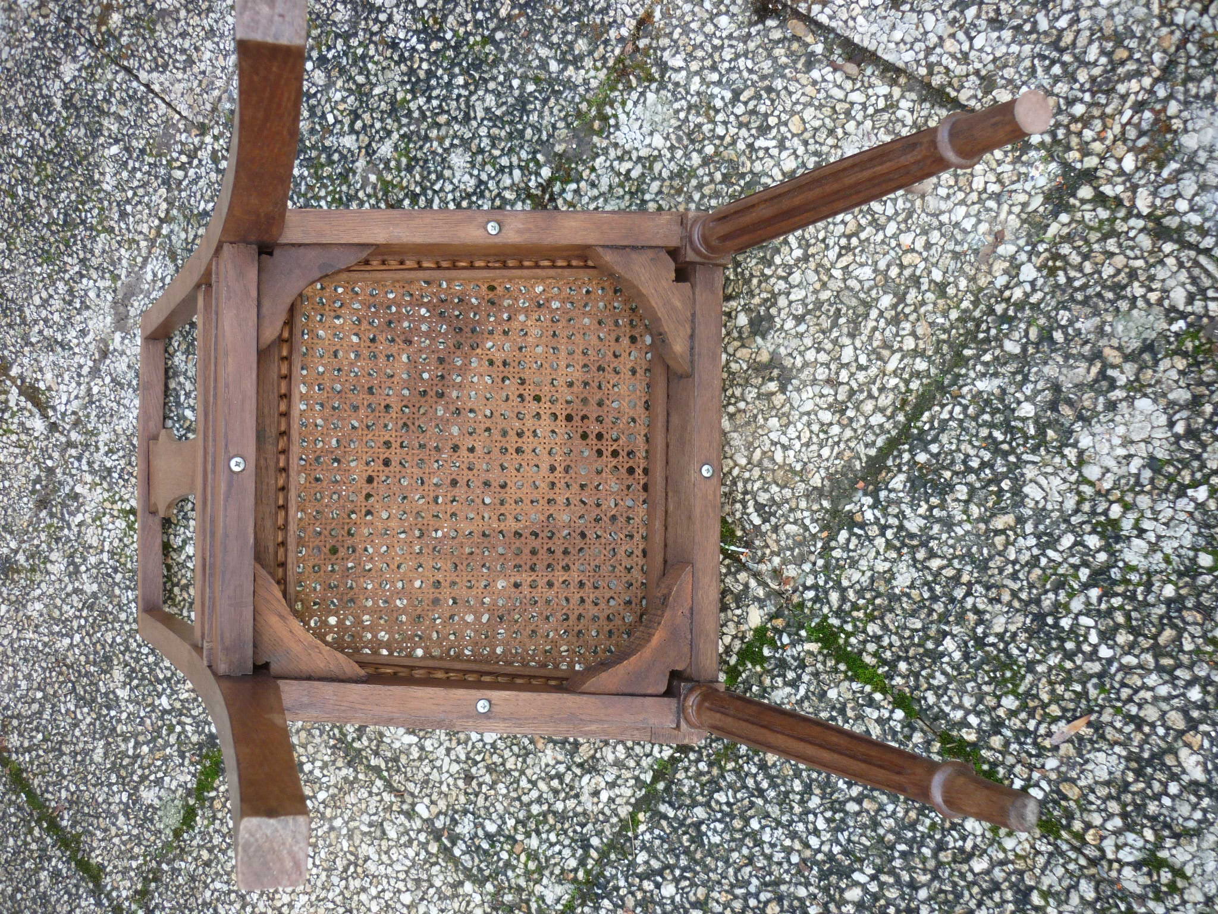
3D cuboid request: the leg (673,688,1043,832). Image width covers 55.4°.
[{"bbox_3d":[0.157,0.207,0.820,0.361,0.038,0.038,176,94,-64],"label":"leg"}]

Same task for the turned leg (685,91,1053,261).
[{"bbox_3d":[0.162,-0.190,0.820,0.361,0.038,0.038,-4,86,64],"label":"turned leg"}]

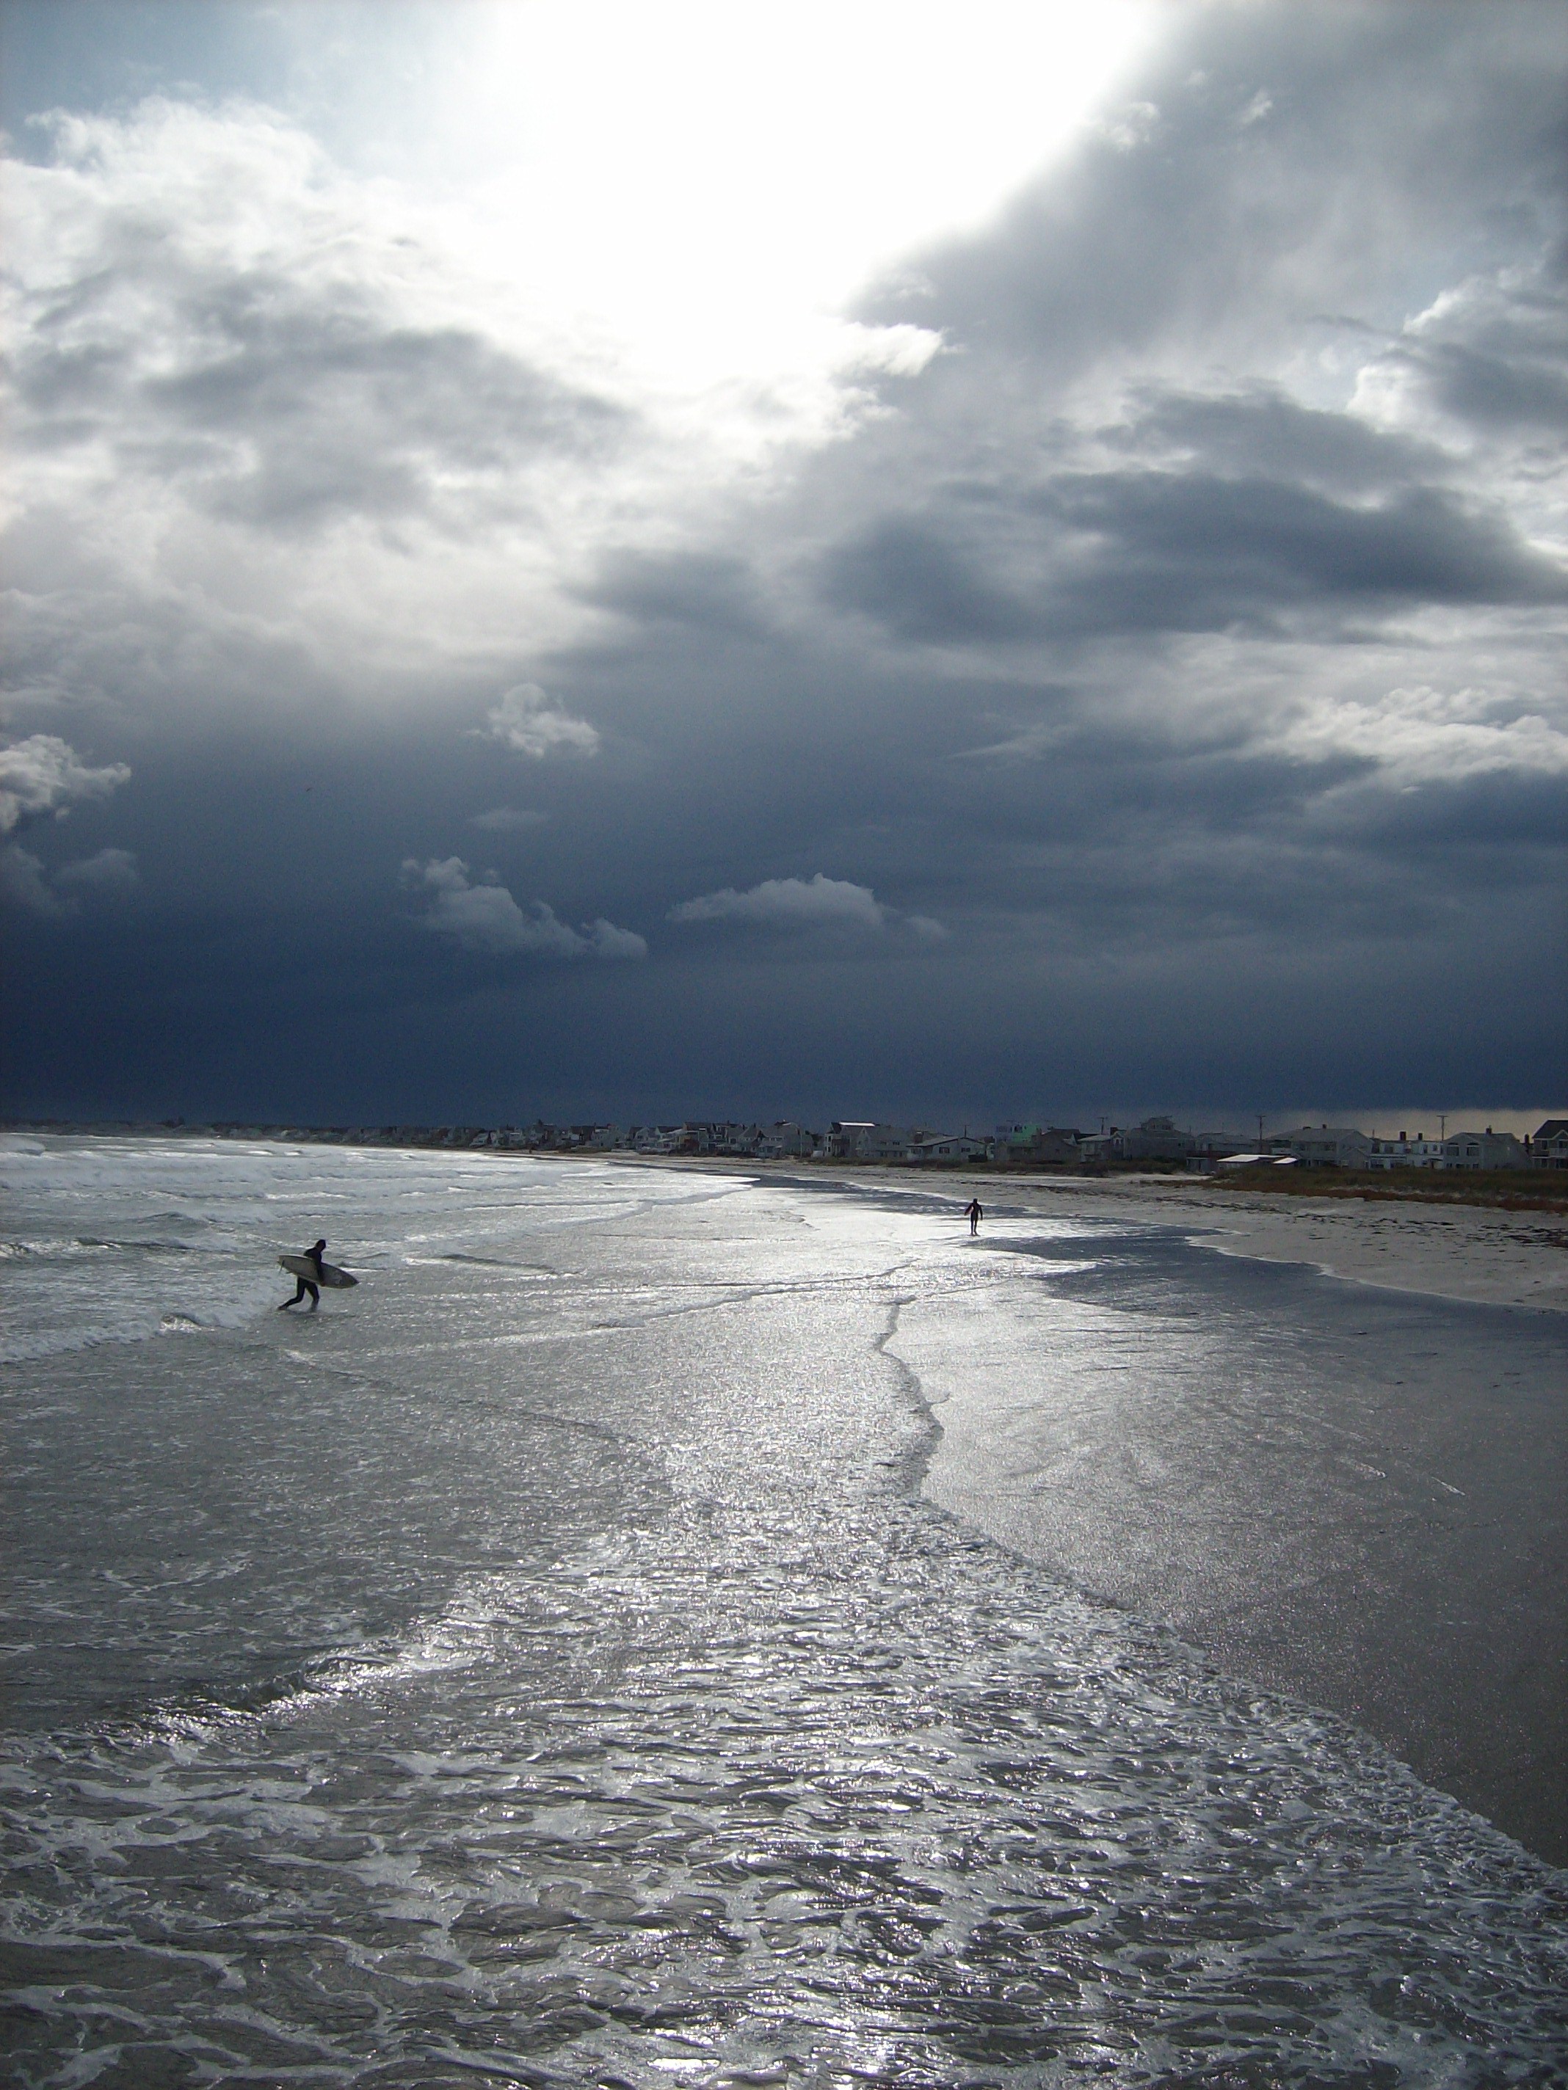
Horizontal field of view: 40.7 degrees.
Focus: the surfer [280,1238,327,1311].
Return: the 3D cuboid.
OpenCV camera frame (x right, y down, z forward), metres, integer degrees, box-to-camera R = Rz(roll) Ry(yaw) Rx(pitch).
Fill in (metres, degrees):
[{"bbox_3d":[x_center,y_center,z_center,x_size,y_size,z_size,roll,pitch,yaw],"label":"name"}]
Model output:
[{"bbox_3d":[-10.798,5.201,47.500,1.050,1.670,0.600,0,-2,-3],"label":"surfer"}]

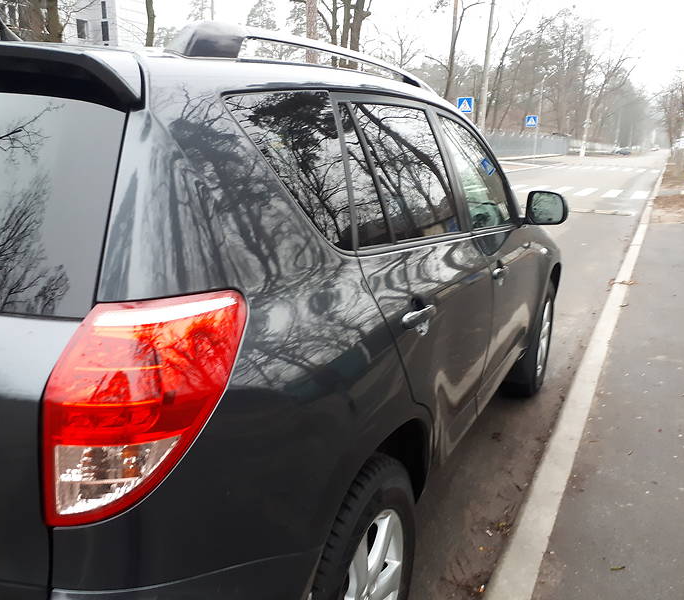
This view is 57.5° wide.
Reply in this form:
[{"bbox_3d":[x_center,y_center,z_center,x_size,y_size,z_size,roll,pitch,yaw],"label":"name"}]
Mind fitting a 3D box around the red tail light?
[{"bbox_3d":[-0.300,0.150,0.971,0.180,0.330,0.300,8,15,26],"label":"red tail light"}]

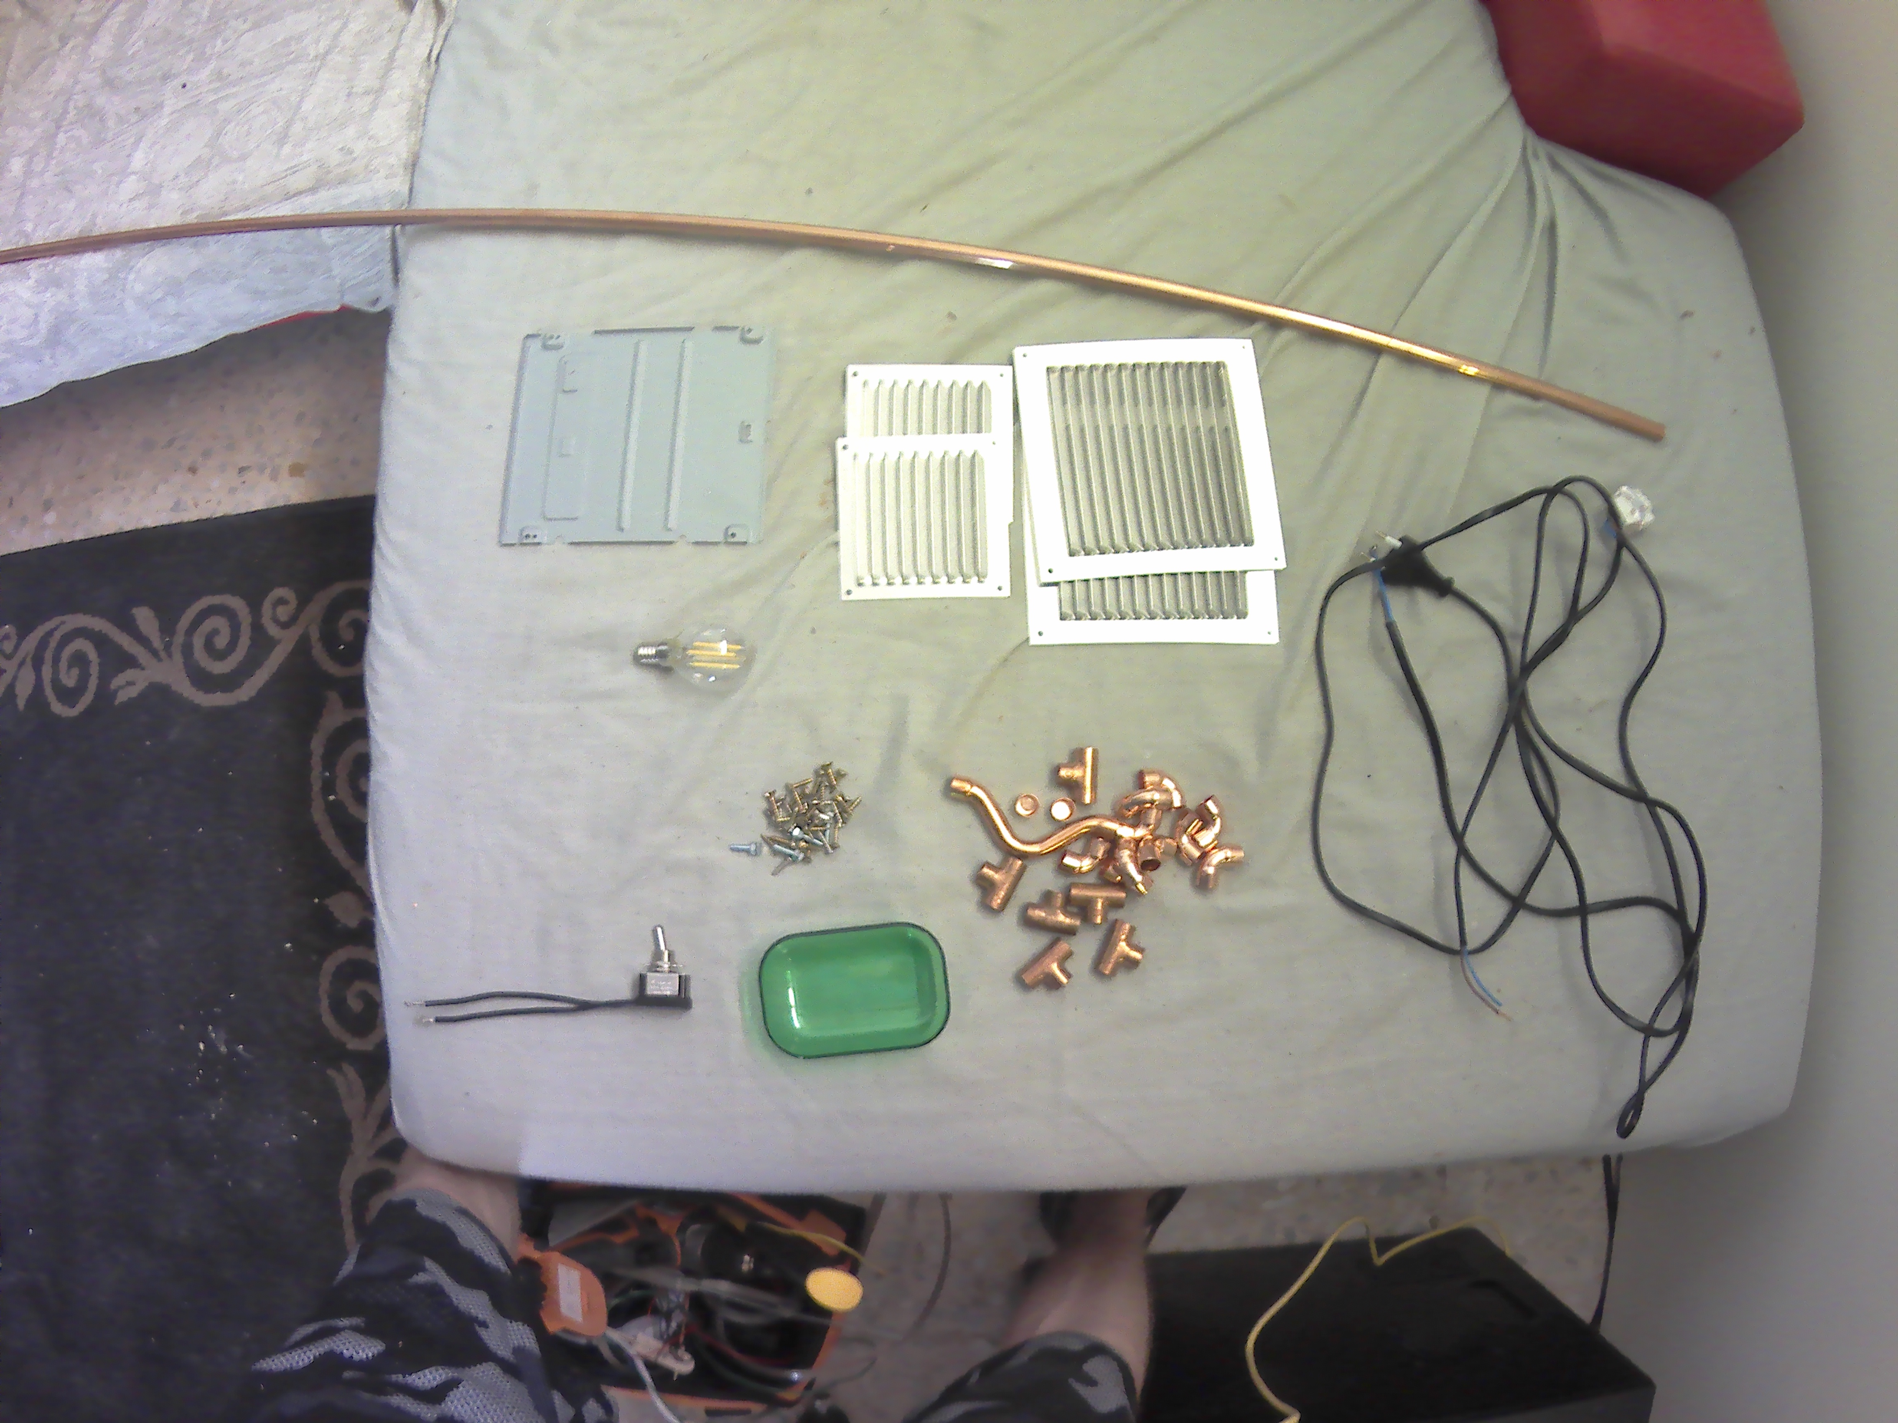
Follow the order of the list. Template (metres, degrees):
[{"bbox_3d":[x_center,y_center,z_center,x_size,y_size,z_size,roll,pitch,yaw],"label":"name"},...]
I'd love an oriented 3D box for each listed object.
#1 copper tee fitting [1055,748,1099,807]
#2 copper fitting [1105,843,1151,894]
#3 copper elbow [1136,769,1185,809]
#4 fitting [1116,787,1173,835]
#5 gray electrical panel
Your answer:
[{"bbox_3d":[0.085,0.044,0.660,0.027,0.017,0.038,-1,83,-1],"label":"copper tee fitting"},{"bbox_3d":[0.114,0.100,0.627,0.024,0.020,0.032,-29,85,-3],"label":"copper fitting"},{"bbox_3d":[0.137,0.050,0.639,0.029,0.015,0.025,0,79,-1],"label":"copper elbow"},{"bbox_3d":[0.125,0.064,0.632,0.027,0.027,0.013,11,54,-33],"label":"fitting"},{"bbox_3d":[-0.211,-0.186,0.671,0.174,0.011,0.150,2,81,3],"label":"gray electrical panel"}]

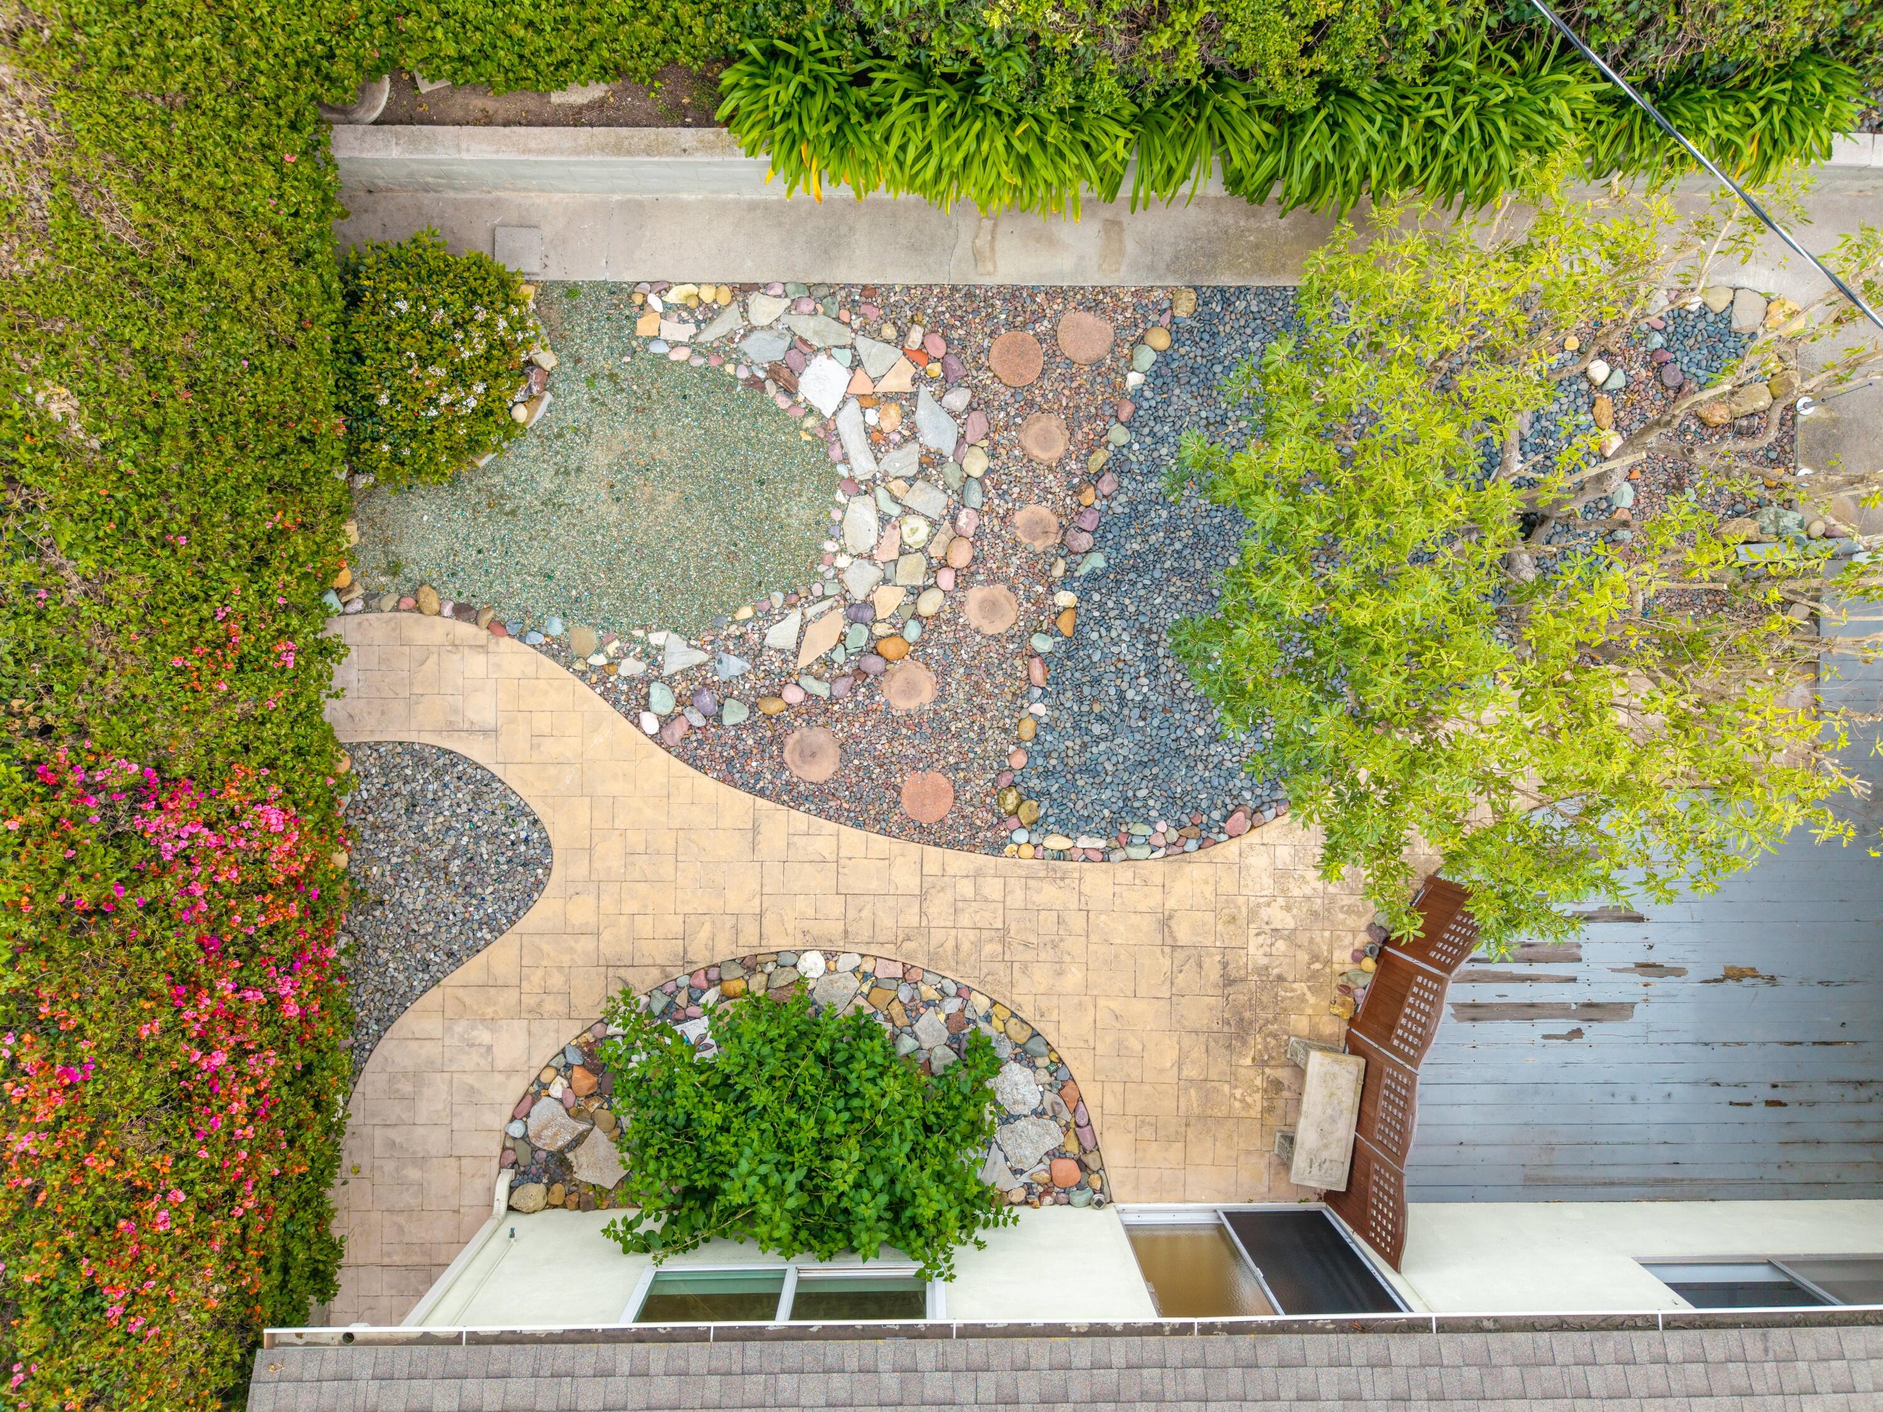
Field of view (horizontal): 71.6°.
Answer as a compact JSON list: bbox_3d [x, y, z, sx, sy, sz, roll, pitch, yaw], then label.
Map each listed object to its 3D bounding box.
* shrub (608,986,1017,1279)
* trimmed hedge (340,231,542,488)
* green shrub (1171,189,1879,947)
[{"bbox_3d":[-0.850,2.600,8.330,2.500,1.400,1.650,0,90,-1],"label":"shrub"},{"bbox_3d":[-3.100,-2.130,8.130,1.200,0.950,1.500,0,90,-1],"label":"trimmed hedge"},{"bbox_3d":[3.100,-0.680,7.350,3.550,3.100,3.850,0,90,-1],"label":"green shrub"}]

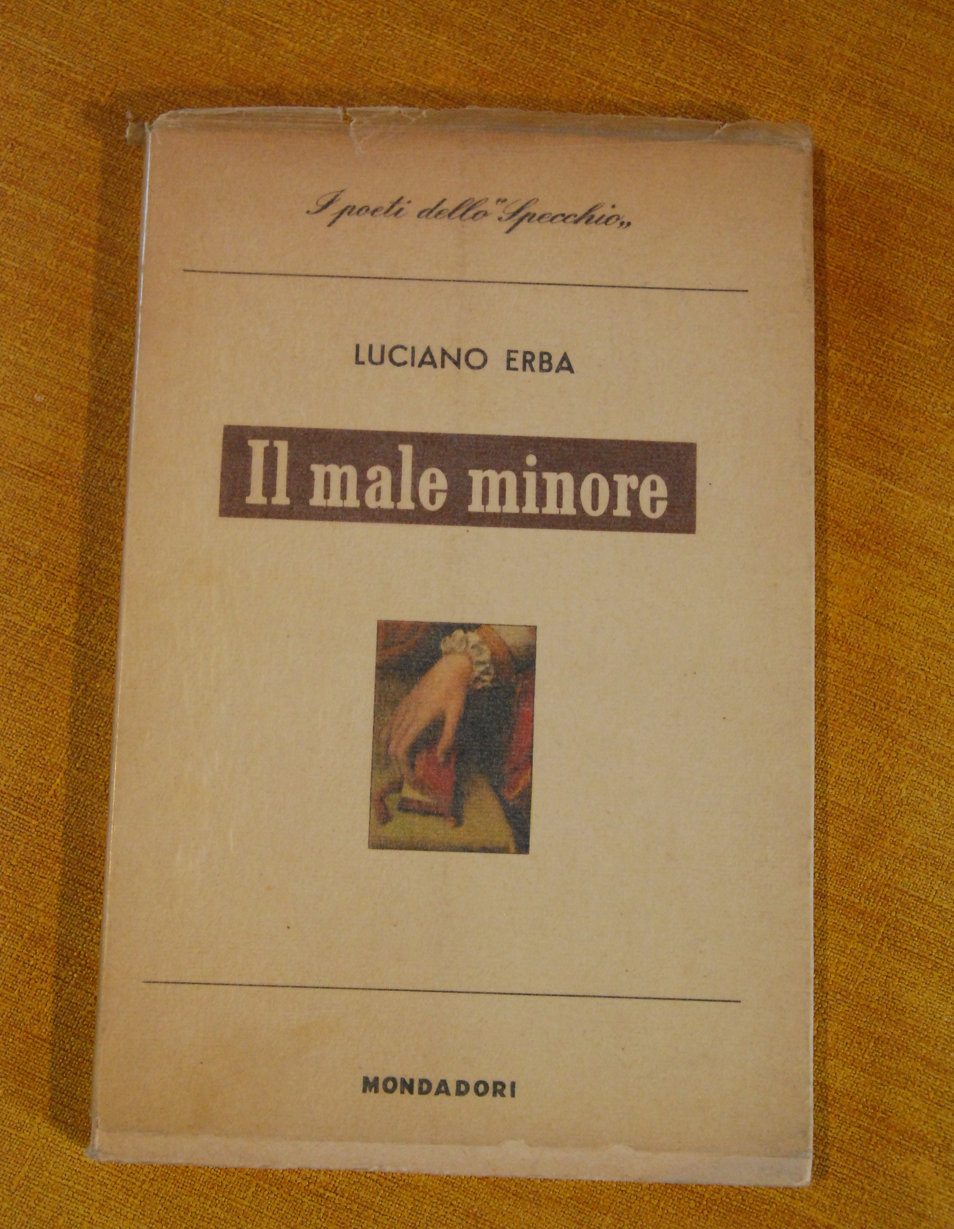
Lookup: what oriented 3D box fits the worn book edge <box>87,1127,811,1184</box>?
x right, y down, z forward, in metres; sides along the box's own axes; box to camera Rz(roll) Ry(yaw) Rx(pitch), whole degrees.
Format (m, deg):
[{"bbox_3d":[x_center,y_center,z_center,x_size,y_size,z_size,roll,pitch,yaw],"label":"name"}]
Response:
[{"bbox_3d":[-0.005,0.099,0.334,0.131,0.008,0.006,1,82,1],"label":"worn book edge"}]

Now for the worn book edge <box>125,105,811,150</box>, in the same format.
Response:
[{"bbox_3d":[-0.002,-0.096,0.362,0.135,0.008,0.006,1,82,1],"label":"worn book edge"}]

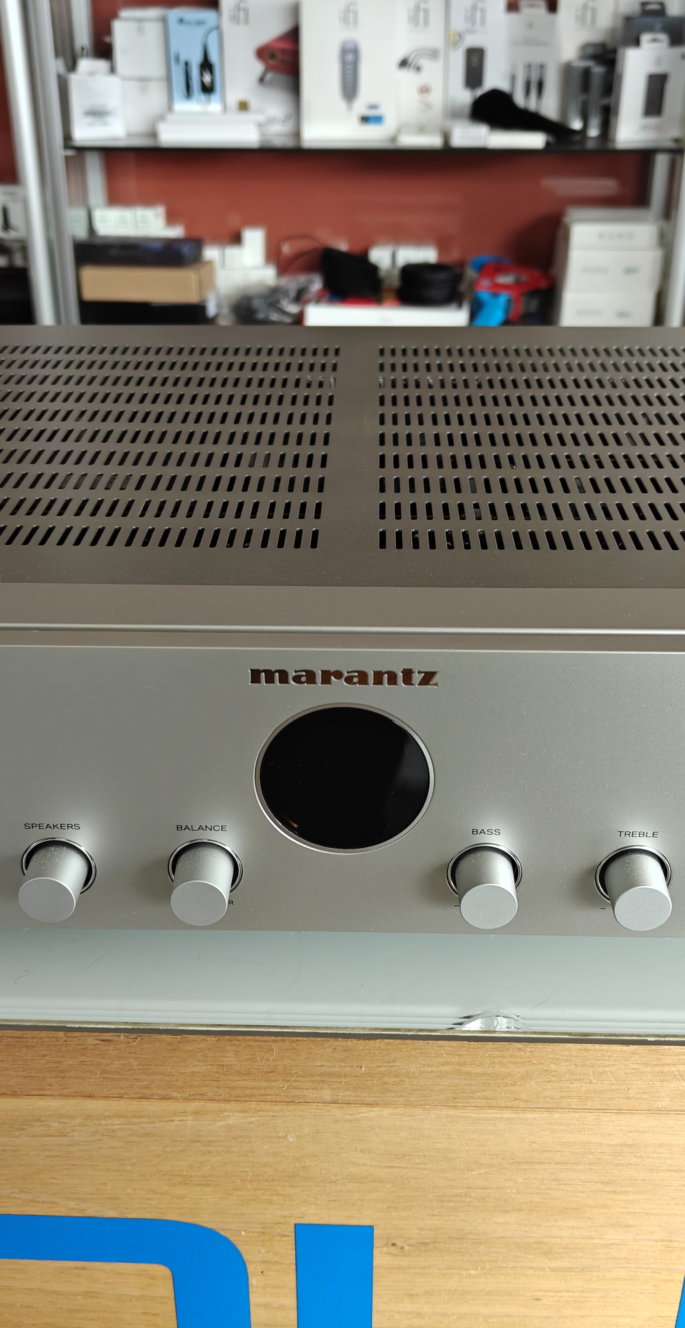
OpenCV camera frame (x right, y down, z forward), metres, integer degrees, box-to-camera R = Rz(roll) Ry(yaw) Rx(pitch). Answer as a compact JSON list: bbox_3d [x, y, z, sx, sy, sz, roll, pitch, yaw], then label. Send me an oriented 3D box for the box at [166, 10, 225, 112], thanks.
[{"bbox_3d":[-0.234,-0.969,1.996,0.087,0.162,0.045,0,28,1],"label":"box"}]

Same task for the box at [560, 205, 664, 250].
[{"bbox_3d":[0.443,-0.732,2.065,0.143,0.041,0.160,0,28,1],"label":"box"}]

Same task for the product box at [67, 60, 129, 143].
[{"bbox_3d":[-0.379,-0.887,1.932,0.078,0.108,0.050,1,28,1],"label":"product box"}]

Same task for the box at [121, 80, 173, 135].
[{"bbox_3d":[-0.330,-0.947,2.080,0.094,0.086,0.090,0,28,1],"label":"box"}]

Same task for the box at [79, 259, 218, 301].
[{"bbox_3d":[-0.331,-0.675,2.125,0.191,0.057,0.190,1,28,3],"label":"box"}]

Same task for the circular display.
[{"bbox_3d":[0.001,0.031,0.325,0.046,0.046,0.004,0,28,1],"label":"circular display"}]

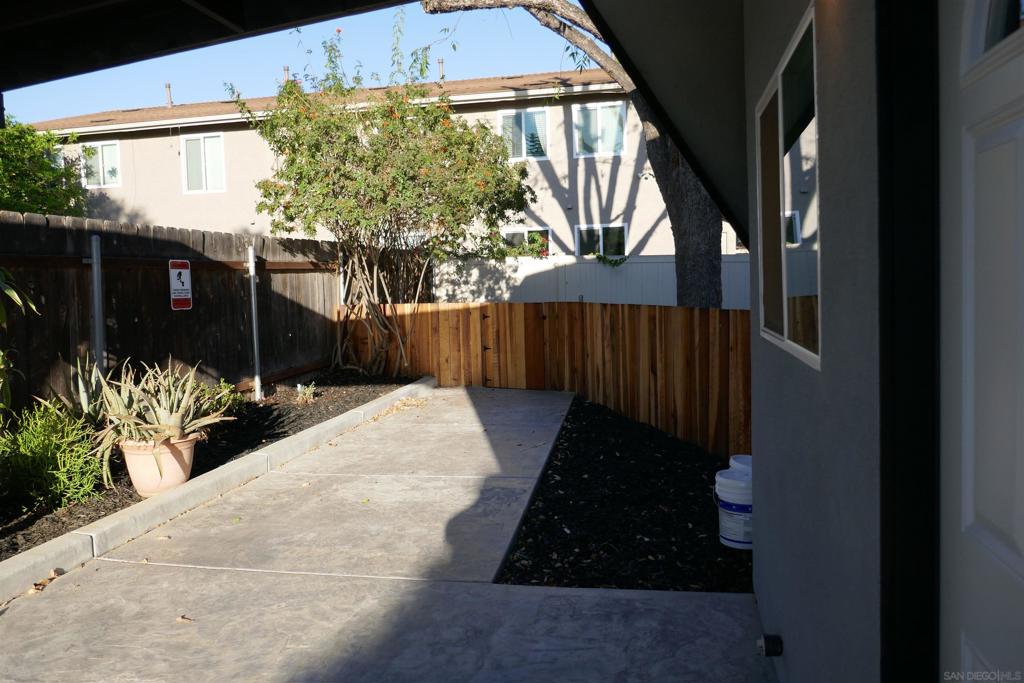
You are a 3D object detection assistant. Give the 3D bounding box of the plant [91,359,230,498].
[{"bbox_3d":[-2.242,0.552,4.657,0.811,0.847,0.811,-3,4,-26],"label":"plant"}]

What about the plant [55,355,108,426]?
[{"bbox_3d":[-3.006,0.440,5.079,0.402,0.669,0.402,-4,4,-31],"label":"plant"}]

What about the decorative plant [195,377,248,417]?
[{"bbox_3d":[-2.792,0.539,6.839,0.513,0.408,0.513,-3,4,-22],"label":"decorative plant"}]

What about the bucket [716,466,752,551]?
[{"bbox_3d":[1.295,0.932,3.959,0.310,0.370,0.310,-1,4,18],"label":"bucket"}]

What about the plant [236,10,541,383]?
[{"bbox_3d":[-1.651,-1.807,9.206,3.766,4.579,3.201,-2,3,-10],"label":"plant"}]

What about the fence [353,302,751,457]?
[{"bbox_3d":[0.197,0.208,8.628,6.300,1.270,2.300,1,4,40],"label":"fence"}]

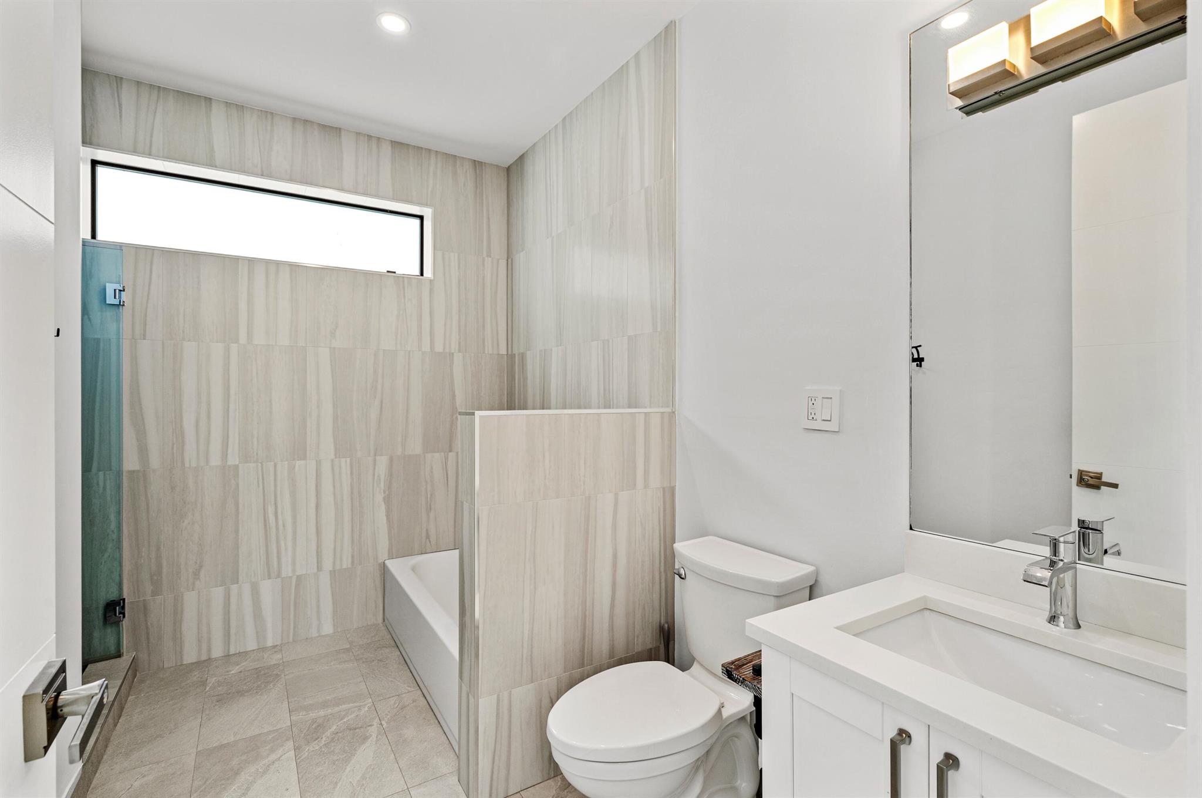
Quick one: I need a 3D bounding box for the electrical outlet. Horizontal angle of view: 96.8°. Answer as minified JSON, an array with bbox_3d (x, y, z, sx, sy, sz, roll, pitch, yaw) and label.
[{"bbox_3d":[0.632,0.031,1.537,0.010,0.119,0.117,0,0,-33],"label":"electrical outlet"}]

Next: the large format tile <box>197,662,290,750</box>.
[{"bbox_3d":[-1.503,1.284,2.262,0.296,0.012,0.595,0,0,-33],"label":"large format tile"}]

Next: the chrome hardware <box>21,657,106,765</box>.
[{"bbox_3d":[-0.561,0.330,0.557,0.054,0.068,0.117,0,0,-30],"label":"chrome hardware"}]

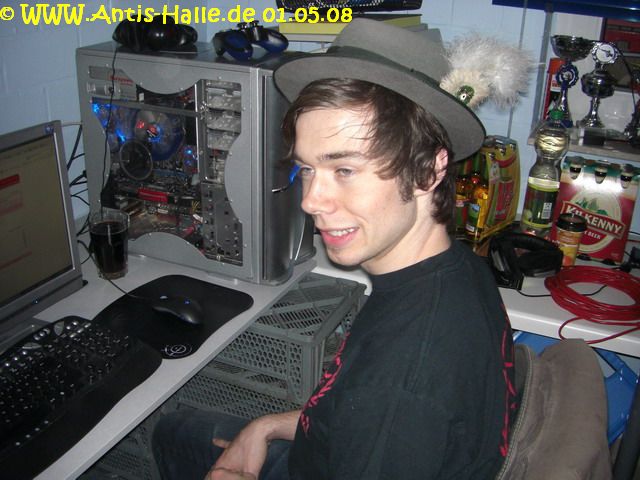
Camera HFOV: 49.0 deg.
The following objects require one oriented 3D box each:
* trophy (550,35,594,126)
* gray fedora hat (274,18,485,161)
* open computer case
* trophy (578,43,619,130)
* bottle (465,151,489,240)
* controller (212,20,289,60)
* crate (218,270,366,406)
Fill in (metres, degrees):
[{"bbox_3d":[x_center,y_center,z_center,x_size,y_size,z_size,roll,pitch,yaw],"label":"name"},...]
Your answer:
[{"bbox_3d":[0.606,-0.385,1.734,0.112,0.225,0.112,11,25,19],"label":"trophy"},{"bbox_3d":[0.095,-0.220,0.925,0.270,0.135,0.295,13,-8,46],"label":"gray fedora hat"},{"bbox_3d":[-0.261,-0.188,1.572,0.474,0.456,0.214,11,25,19],"label":"open computer case"},{"bbox_3d":[0.679,-0.372,1.708,0.090,0.215,0.090,11,25,19],"label":"trophy"},{"bbox_3d":[0.401,-0.112,1.794,0.062,0.230,0.062,7,24,12],"label":"bottle"},{"bbox_3d":[-0.142,-0.411,1.441,0.105,0.062,0.155,11,25,19],"label":"controller"},{"bbox_3d":[-0.135,0.187,1.649,0.400,0.155,0.295,12,25,22],"label":"crate"}]

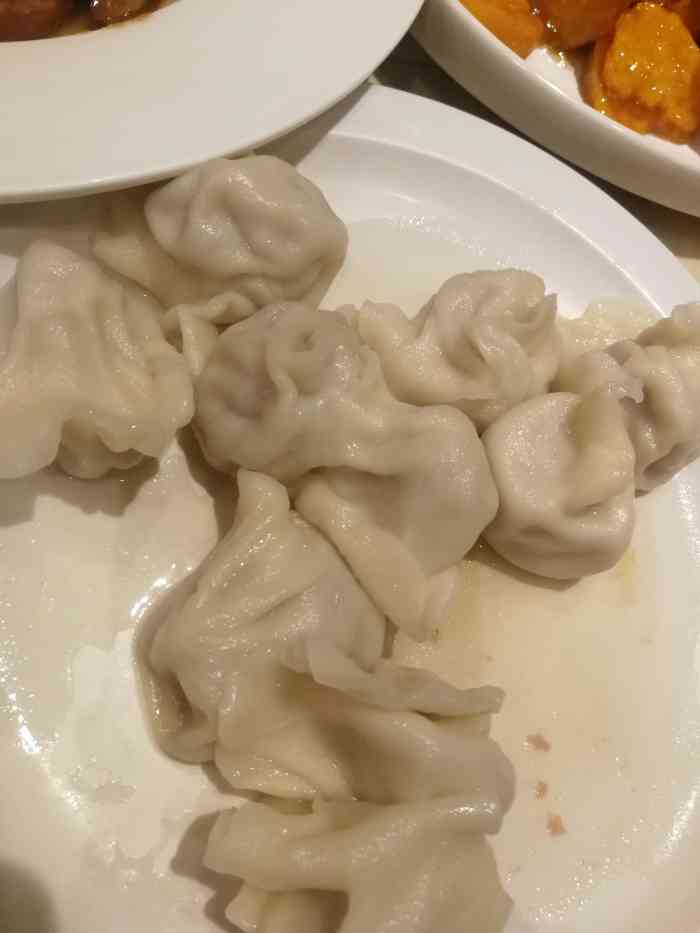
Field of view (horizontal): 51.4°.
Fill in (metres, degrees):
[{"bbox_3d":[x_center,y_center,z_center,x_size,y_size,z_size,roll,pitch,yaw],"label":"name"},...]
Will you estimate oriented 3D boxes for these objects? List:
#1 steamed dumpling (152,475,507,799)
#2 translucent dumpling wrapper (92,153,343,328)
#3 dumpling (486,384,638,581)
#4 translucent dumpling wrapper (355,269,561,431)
[{"bbox_3d":[-0.006,0.048,0.168,0.085,0.034,0.058,27,62,-3],"label":"steamed dumpling"},{"bbox_3d":[-0.033,-0.065,0.210,0.062,0.034,0.044,-13,71,-21],"label":"translucent dumpling wrapper"},{"bbox_3d":[0.060,0.004,0.208,0.041,0.032,0.055,16,63,-9],"label":"dumpling"},{"bbox_3d":[0.036,-0.036,0.219,0.061,0.032,0.044,-10,70,-20],"label":"translucent dumpling wrapper"}]

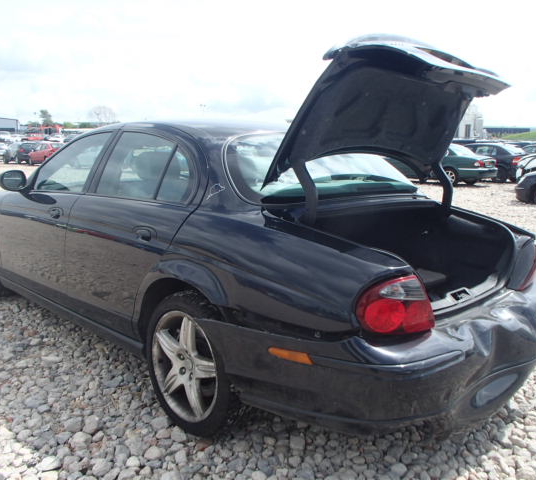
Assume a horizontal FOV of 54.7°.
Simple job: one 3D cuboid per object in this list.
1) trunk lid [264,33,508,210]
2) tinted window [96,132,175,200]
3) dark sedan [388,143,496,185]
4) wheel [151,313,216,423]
[{"bbox_3d":[0.595,-0.493,2.322,1.250,0.710,0.260,-9,47,-44],"label":"trunk lid"},{"bbox_3d":[-0.687,-0.390,2.687,0.620,0.360,0.060,10,-11,45],"label":"tinted window"},{"bbox_3d":[5.719,-2.757,18.779,4.670,1.390,1.790,9,14,41],"label":"dark sedan"},{"bbox_3d":[-0.303,0.535,2.292,0.200,0.480,0.480,-9,14,-43],"label":"wheel"}]

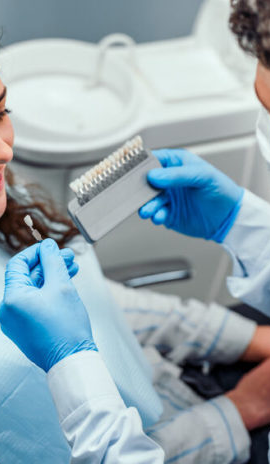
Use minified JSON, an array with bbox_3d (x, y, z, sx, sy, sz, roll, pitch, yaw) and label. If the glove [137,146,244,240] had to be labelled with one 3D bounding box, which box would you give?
[{"bbox_3d":[0.060,-0.041,1.850,0.130,0.085,0.085,21,25,-3],"label":"glove"}]

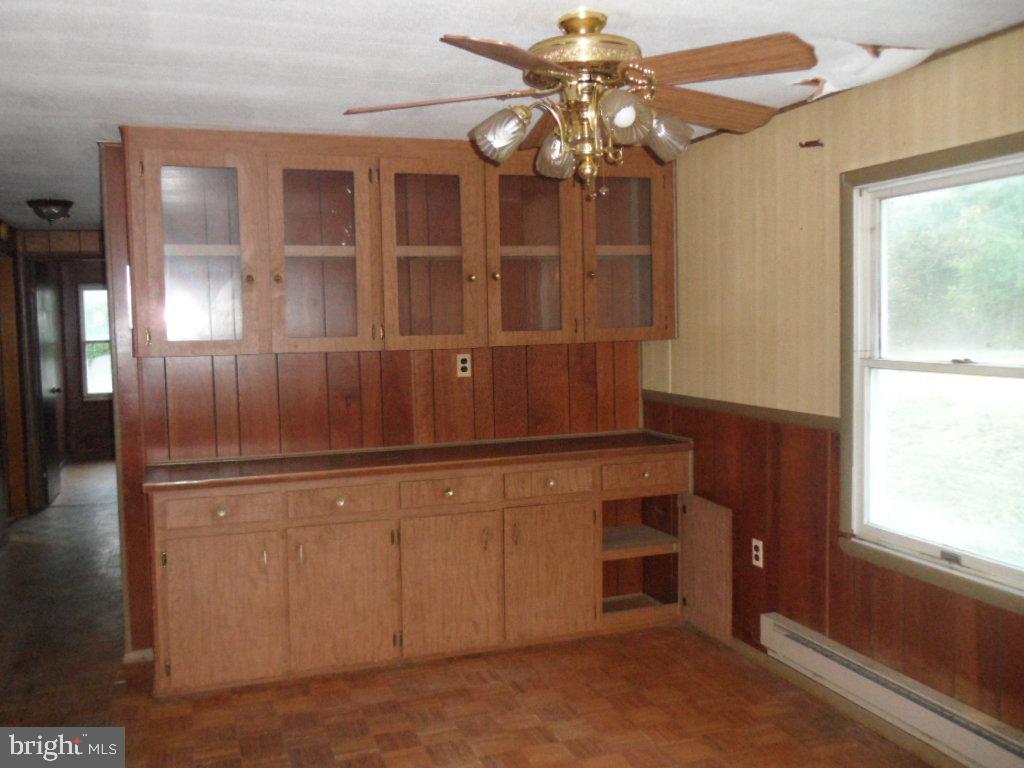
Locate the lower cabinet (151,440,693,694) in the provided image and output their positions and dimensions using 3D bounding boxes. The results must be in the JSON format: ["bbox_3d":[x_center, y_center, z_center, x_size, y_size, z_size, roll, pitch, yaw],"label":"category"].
[{"bbox_3d":[-0.364,0.790,4.360,2.470,0.876,0.500,-3,4,-19],"label":"lower cabinet"}]

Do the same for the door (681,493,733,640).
[{"bbox_3d":[0.933,0.862,4.329,0.021,0.614,0.421,-3,4,-19],"label":"door"}]

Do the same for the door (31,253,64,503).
[{"bbox_3d":[-4.140,0.010,8.182,0.045,2.030,0.832,-3,4,-19],"label":"door"}]

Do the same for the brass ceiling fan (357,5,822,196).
[{"bbox_3d":[0.181,-0.738,2.408,1.257,0.475,1.257,-3,4,-19],"label":"brass ceiling fan"}]

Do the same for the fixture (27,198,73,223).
[{"bbox_3d":[-2.950,-1.094,5.845,0.297,0.139,0.297,-3,4,-19],"label":"fixture"}]

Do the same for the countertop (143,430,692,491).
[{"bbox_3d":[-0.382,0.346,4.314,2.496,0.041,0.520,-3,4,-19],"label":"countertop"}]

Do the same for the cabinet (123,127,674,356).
[{"bbox_3d":[-0.435,-0.639,4.306,2.516,0.926,0.376,-3,4,-19],"label":"cabinet"}]

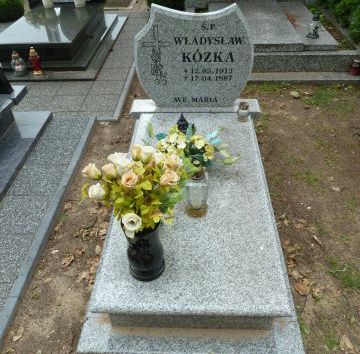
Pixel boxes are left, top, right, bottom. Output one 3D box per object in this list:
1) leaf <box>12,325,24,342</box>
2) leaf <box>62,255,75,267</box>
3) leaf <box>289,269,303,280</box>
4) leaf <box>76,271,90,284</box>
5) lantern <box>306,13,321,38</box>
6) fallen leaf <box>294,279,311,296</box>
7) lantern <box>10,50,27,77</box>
[{"bbox_3d":[-0.692,0.673,1.486,0.048,0.020,0.072,11,42,15],"label":"leaf"},{"bbox_3d":[-0.563,0.426,1.750,0.062,0.018,0.070,0,41,3],"label":"leaf"},{"bbox_3d":[0.557,0.470,1.666,0.062,0.020,0.052,0,41,3],"label":"leaf"},{"bbox_3d":[-0.470,0.490,1.690,0.050,0.020,0.075,24,47,27],"label":"leaf"},{"bbox_3d":[1.214,-1.377,3.157,0.100,0.200,0.100,0,41,3],"label":"lantern"},{"bbox_3d":[0.566,0.511,1.603,0.073,0.020,0.080,0,41,3],"label":"fallen leaf"},{"bbox_3d":[-1.581,-1.099,3.323,0.115,0.230,0.115,0,41,3],"label":"lantern"}]

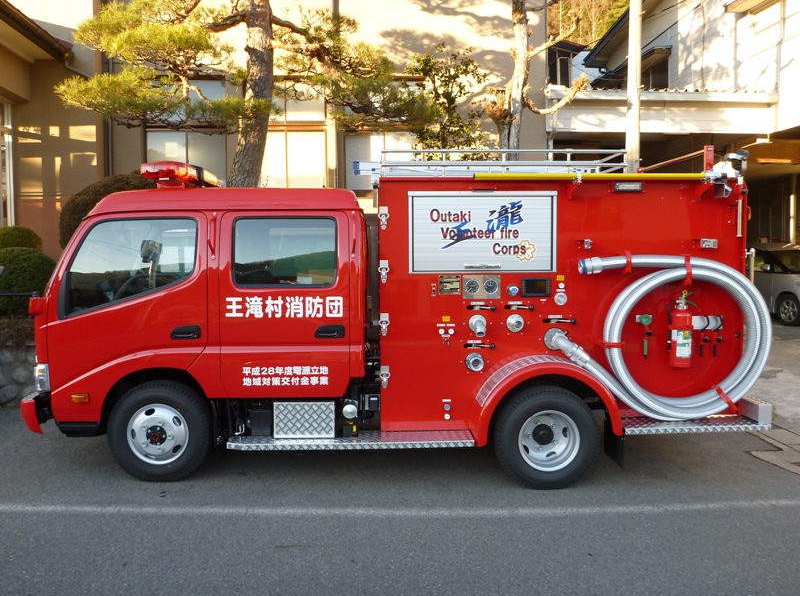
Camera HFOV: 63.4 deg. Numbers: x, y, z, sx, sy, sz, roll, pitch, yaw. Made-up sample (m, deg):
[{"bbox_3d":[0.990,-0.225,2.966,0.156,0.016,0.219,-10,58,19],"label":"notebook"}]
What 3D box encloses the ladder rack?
[{"bbox_3d":[0.743,-0.986,4.966,1.779,0.210,0.600,0,4,-2],"label":"ladder rack"}]

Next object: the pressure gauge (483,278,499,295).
[{"bbox_3d":[0.657,-0.080,4.688,0.106,0.107,0.030,0,4,-2],"label":"pressure gauge"}]

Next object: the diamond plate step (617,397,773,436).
[{"bbox_3d":[2.108,0.854,4.713,1.089,0.190,0.230,0,4,-2],"label":"diamond plate step"}]

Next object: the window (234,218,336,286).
[{"bbox_3d":[-0.805,-0.320,4.548,0.713,0.484,0.040,0,4,-2],"label":"window"}]

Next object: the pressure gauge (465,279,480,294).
[{"bbox_3d":[0.526,-0.080,4.684,0.105,0.107,0.030,0,4,-2],"label":"pressure gauge"}]

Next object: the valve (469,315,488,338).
[{"bbox_3d":[0.559,0.201,4.640,0.130,0.159,0.150,0,4,-2],"label":"valve"}]

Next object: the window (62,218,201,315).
[{"bbox_3d":[-1.874,-0.220,4.517,0.922,0.669,0.060,0,4,-2],"label":"window"}]

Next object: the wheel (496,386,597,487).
[{"bbox_3d":[1.053,0.981,4.715,0.715,0.715,0.220,0,4,-2],"label":"wheel"}]

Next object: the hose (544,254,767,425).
[{"bbox_3d":[1.871,0.293,4.668,1.646,1.195,0.200,0,4,-2],"label":"hose"}]

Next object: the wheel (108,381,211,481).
[{"bbox_3d":[-1.725,0.949,4.708,0.715,0.715,0.210,0,4,-2],"label":"wheel"}]

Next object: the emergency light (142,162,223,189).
[{"bbox_3d":[-1.722,-0.937,5.263,0.335,0.185,1.260,0,4,-2],"label":"emergency light"}]

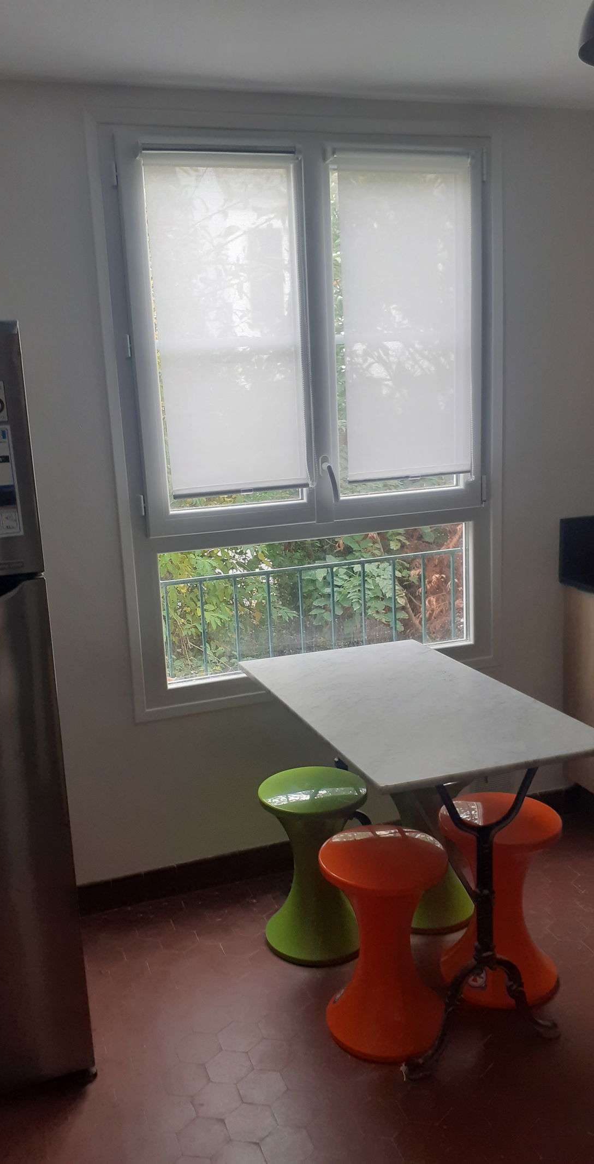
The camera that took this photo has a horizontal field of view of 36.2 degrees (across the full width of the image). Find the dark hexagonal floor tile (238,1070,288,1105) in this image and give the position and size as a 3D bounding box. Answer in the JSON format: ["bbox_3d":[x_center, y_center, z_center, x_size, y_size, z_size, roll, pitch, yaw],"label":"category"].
[{"bbox_3d":[-0.080,1.149,2.059,0.119,0.010,0.103,0,12,11],"label":"dark hexagonal floor tile"}]

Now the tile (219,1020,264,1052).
[{"bbox_3d":[-0.138,1.118,2.226,0.119,0.010,0.103,0,12,11],"label":"tile"}]

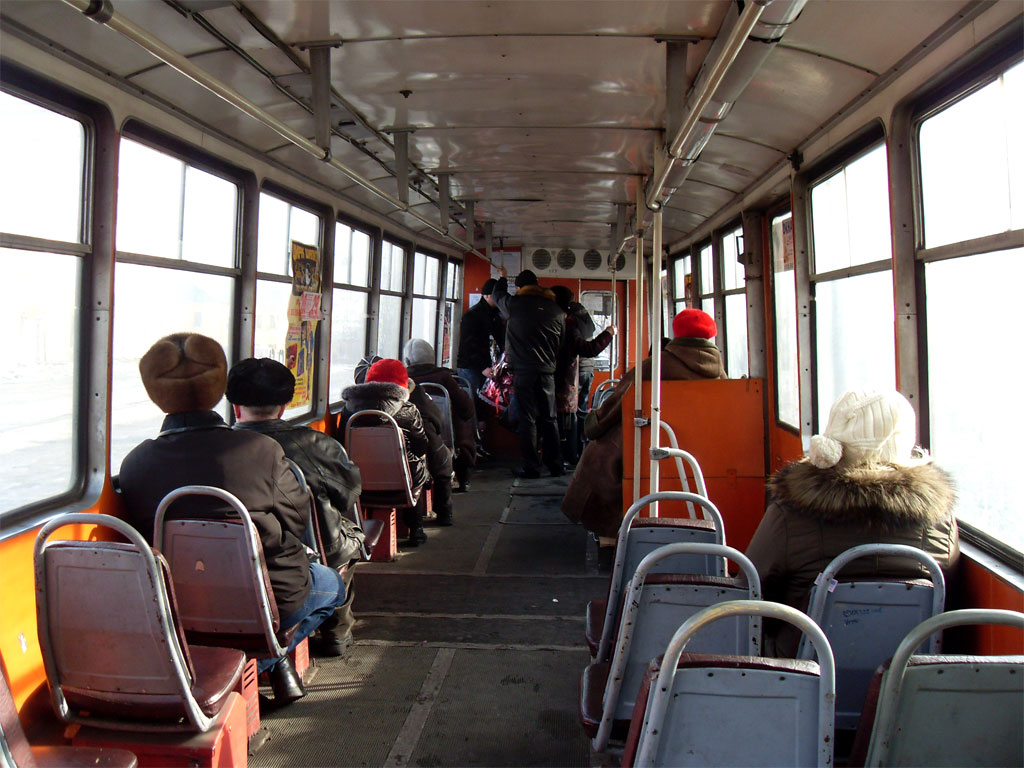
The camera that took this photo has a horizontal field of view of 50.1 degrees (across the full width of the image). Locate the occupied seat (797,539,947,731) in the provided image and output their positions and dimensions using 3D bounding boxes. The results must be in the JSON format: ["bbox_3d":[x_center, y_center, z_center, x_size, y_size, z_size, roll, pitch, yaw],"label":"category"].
[{"bbox_3d":[0.912,0.679,2.922,0.410,0.600,0.500,0,3,4],"label":"occupied seat"}]

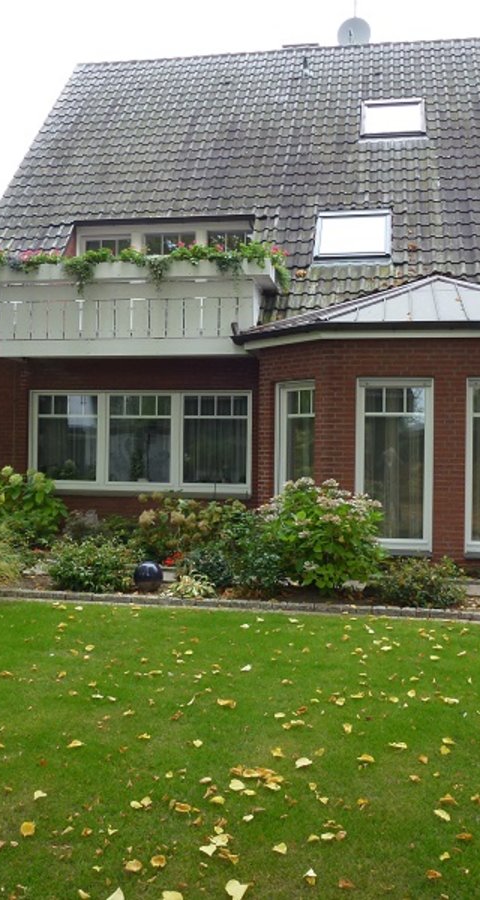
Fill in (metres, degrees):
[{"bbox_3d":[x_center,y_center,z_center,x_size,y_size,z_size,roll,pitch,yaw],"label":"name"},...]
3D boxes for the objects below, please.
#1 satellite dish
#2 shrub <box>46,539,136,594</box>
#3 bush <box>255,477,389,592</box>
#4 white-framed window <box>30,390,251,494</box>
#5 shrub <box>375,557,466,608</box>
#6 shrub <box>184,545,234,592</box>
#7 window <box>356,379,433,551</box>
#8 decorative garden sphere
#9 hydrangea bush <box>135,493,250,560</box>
[{"bbox_3d":[2.357,-8.590,17.200,0.680,0.700,0.350,1,-1,16],"label":"satellite dish"},{"bbox_3d":[-1.532,1.131,8.490,0.920,0.500,0.750,1,-1,9],"label":"shrub"},{"bbox_3d":[0.766,0.818,7.756,1.150,1.067,1.100,1,-1,0],"label":"bush"},{"bbox_3d":[-1.486,-0.132,12.106,3.357,1.498,0.150,1,-1,9],"label":"white-framed window"},{"bbox_3d":[1.630,1.162,7.502,0.770,0.385,0.620,1,-1,0],"label":"shrub"},{"bbox_3d":[-0.335,1.176,8.439,0.520,0.450,0.470,1,-1,0],"label":"shrub"},{"bbox_3d":[1.941,0.172,10.483,0.968,2.158,0.110,1,-1,9],"label":"window"},{"bbox_3d":[-0.918,1.262,8.300,0.300,0.310,0.300,1,-1,0],"label":"decorative garden sphere"},{"bbox_3d":[-0.617,0.962,10.592,1.460,0.840,0.950,1,-1,9],"label":"hydrangea bush"}]

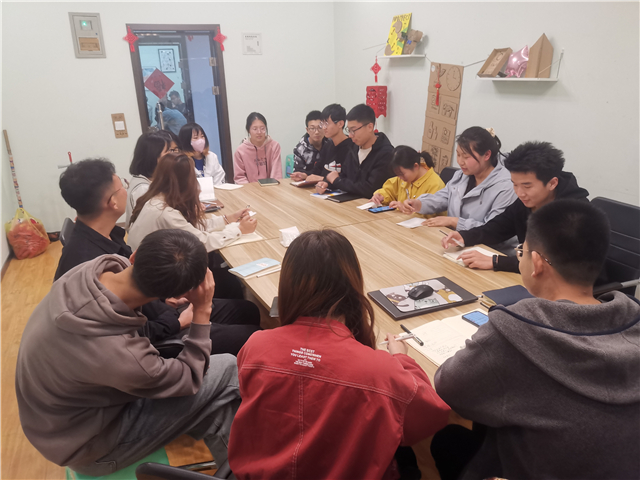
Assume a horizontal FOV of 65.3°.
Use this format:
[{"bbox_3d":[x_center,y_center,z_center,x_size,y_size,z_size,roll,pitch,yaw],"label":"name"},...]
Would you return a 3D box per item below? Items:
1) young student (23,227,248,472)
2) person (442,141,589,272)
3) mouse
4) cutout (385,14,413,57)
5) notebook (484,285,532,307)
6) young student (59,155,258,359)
[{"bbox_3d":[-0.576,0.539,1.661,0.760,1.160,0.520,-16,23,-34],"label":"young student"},{"bbox_3d":[1.030,0.173,2.406,0.830,1.300,0.580,-11,22,-23],"label":"person"},{"bbox_3d":[0.387,0.193,1.918,0.105,0.038,0.066,-12,21,-26],"label":"mouse"},{"bbox_3d":[0.759,-1.954,4.760,0.020,0.380,0.300,3,15,-27],"label":"cutout"},{"bbox_3d":[0.743,0.238,1.889,0.178,0.026,0.224,-5,19,-9],"label":"notebook"},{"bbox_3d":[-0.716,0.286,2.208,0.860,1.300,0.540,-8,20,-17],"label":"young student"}]

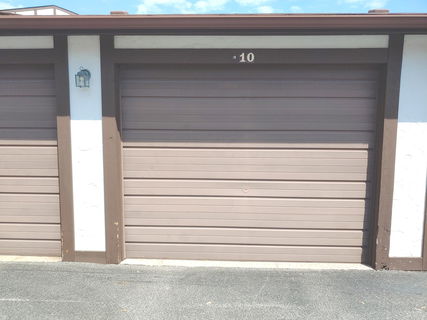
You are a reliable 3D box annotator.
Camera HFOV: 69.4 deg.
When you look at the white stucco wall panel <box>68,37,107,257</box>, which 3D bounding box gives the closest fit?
[{"bbox_3d":[-1.323,-0.131,3.267,0.332,2.256,0.060,1,6,2],"label":"white stucco wall panel"}]

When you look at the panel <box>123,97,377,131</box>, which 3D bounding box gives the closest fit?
[{"bbox_3d":[0.362,-0.490,3.315,2.680,0.350,0.050,1,5,2],"label":"panel"}]

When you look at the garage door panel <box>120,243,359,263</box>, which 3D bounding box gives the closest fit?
[{"bbox_3d":[0.350,1.036,3.461,2.680,0.190,0.050,1,5,2],"label":"garage door panel"}]

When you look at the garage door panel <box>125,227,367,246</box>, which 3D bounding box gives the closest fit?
[{"bbox_3d":[0.351,0.846,3.443,2.680,0.192,0.050,1,5,2],"label":"garage door panel"}]

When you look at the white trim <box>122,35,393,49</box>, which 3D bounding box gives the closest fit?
[{"bbox_3d":[0.358,-1.160,3.047,2.687,0.122,0.040,1,5,2],"label":"white trim"}]

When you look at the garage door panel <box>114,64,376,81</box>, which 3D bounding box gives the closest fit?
[{"bbox_3d":[0.365,-0.922,3.273,2.680,0.169,0.050,1,5,2],"label":"garage door panel"}]

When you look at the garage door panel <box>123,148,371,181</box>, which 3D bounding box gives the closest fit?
[{"bbox_3d":[0.358,0.047,3.366,2.680,0.345,0.050,1,5,2],"label":"garage door panel"}]

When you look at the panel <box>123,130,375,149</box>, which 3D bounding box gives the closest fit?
[{"bbox_3d":[0.360,-0.220,3.341,2.680,0.192,0.050,1,5,2],"label":"panel"}]

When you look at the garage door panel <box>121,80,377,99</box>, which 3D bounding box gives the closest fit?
[{"bbox_3d":[0.364,-0.751,3.289,2.680,0.174,0.050,1,5,2],"label":"garage door panel"}]

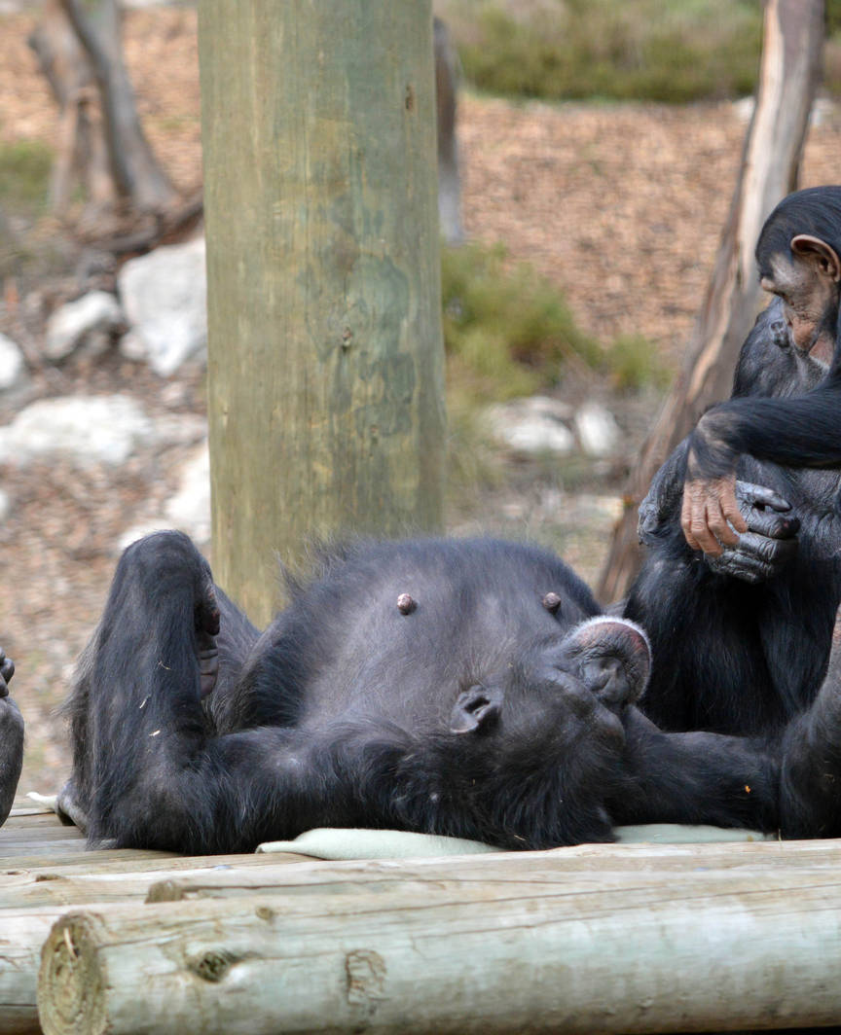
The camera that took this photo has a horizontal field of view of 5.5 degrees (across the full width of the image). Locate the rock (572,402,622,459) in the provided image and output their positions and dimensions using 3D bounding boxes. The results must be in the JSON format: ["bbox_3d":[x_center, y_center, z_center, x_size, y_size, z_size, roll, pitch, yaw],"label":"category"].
[{"bbox_3d":[0.336,-0.167,16.600,0.095,0.110,0.100,-1,3,0],"label":"rock"}]

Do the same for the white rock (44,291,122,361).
[{"bbox_3d":[-0.654,-0.371,16.900,0.150,0.135,0.140,-1,3,0],"label":"white rock"}]

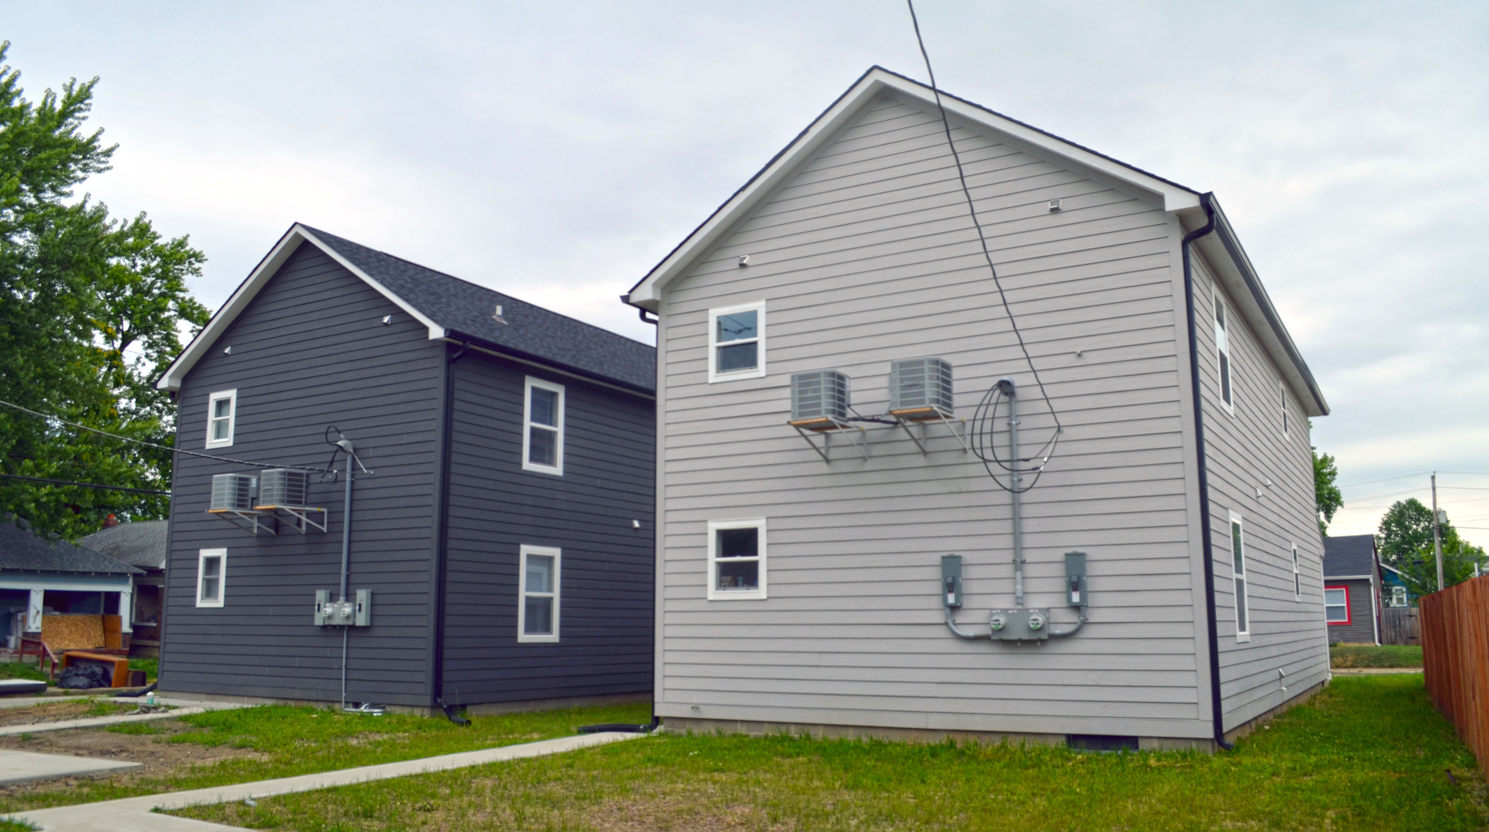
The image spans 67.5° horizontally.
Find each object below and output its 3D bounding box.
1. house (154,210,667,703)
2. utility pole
[{"bbox_3d":[-4.094,1.975,27.103,8.428,8.899,16.429,-6,-12,31],"label":"house"},{"bbox_3d":[41.926,8.287,67.122,0.300,9.850,0.300,-6,-12,31],"label":"utility pole"}]

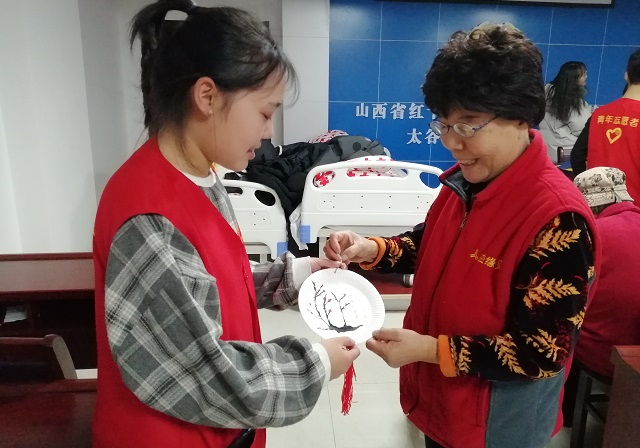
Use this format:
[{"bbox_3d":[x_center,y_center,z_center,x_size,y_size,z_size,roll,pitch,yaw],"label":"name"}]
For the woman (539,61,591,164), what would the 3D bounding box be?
[{"bbox_3d":[2.133,-0.577,4.217,0.420,1.640,0.480,-1,14,-8],"label":"woman"}]

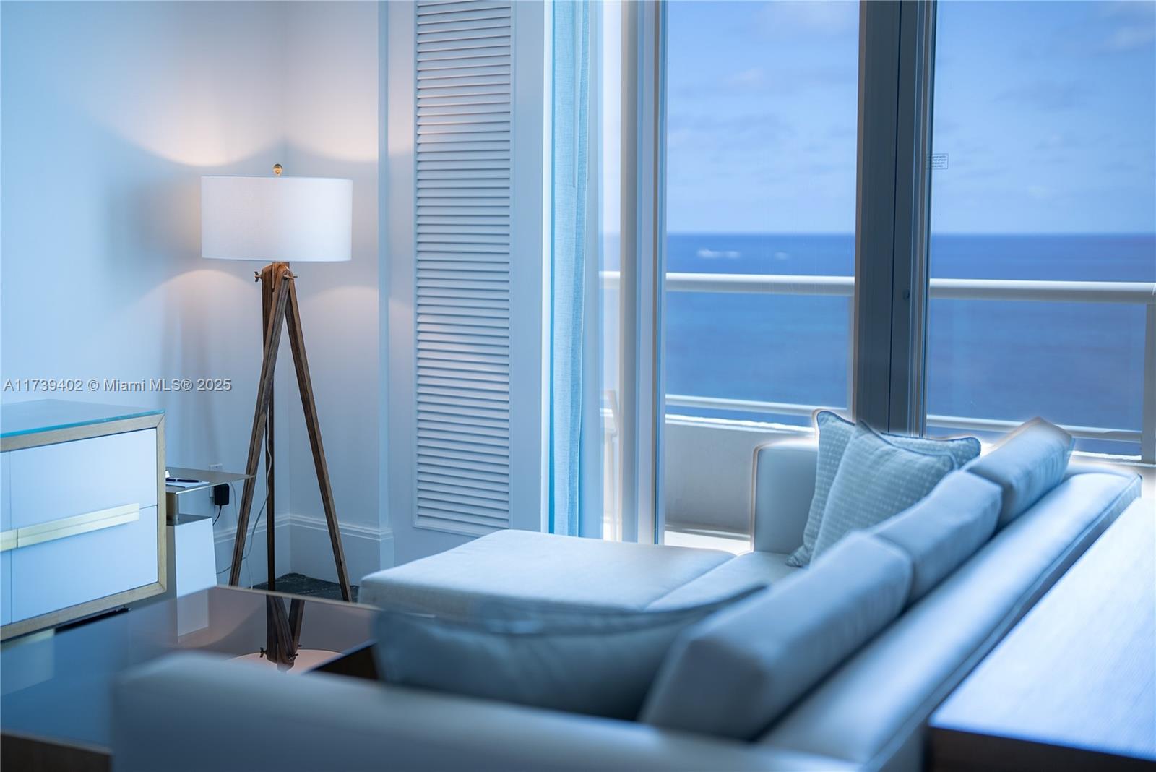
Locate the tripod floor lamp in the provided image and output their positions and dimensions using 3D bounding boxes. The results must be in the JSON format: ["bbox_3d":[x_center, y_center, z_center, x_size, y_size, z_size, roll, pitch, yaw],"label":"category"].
[{"bbox_3d":[-0.988,0.012,5.325,0.505,1.476,0.490,-1,6,-11],"label":"tripod floor lamp"}]

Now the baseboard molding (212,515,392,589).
[{"bbox_3d":[-0.968,0.616,5.633,0.490,0.216,0.426,4,7,32],"label":"baseboard molding"}]

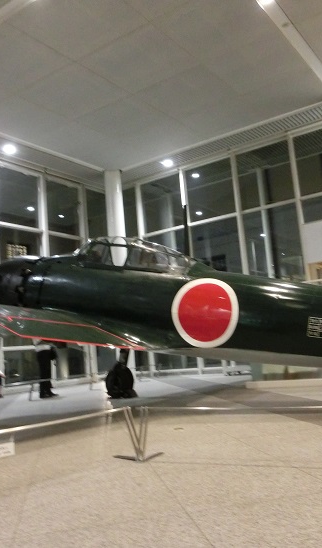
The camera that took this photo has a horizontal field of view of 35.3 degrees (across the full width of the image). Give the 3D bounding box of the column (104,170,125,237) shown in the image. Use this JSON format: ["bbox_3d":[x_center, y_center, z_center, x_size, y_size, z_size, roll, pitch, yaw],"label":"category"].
[{"bbox_3d":[-1.251,0.013,15.498,0.508,6.440,0.508,-11,-10,34],"label":"column"}]

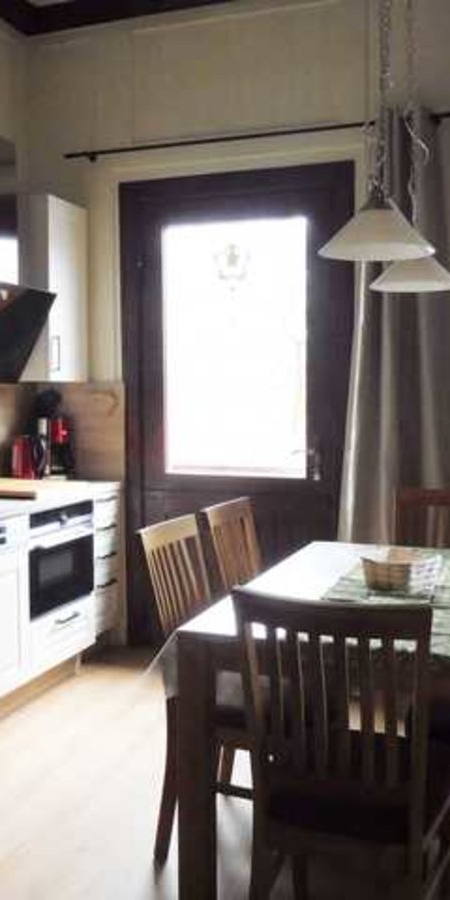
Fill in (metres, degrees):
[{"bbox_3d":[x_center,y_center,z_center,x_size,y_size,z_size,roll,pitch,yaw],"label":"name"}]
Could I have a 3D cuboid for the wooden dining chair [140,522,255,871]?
[{"bbox_3d":[0.055,0.740,2.715,0.537,0.990,0.448,2,4,23],"label":"wooden dining chair"}]

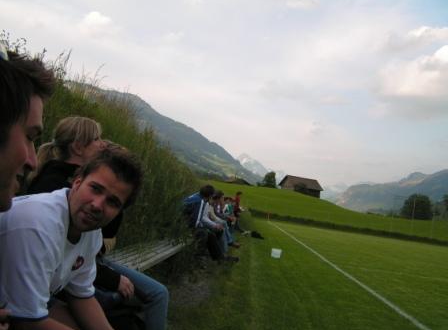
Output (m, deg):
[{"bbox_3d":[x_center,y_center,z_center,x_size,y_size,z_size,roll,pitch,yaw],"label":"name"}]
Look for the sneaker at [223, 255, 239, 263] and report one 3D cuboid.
[{"bbox_3d":[0.102,1.585,8.250,0.290,0.110,0.110,8,-5,4],"label":"sneaker"}]

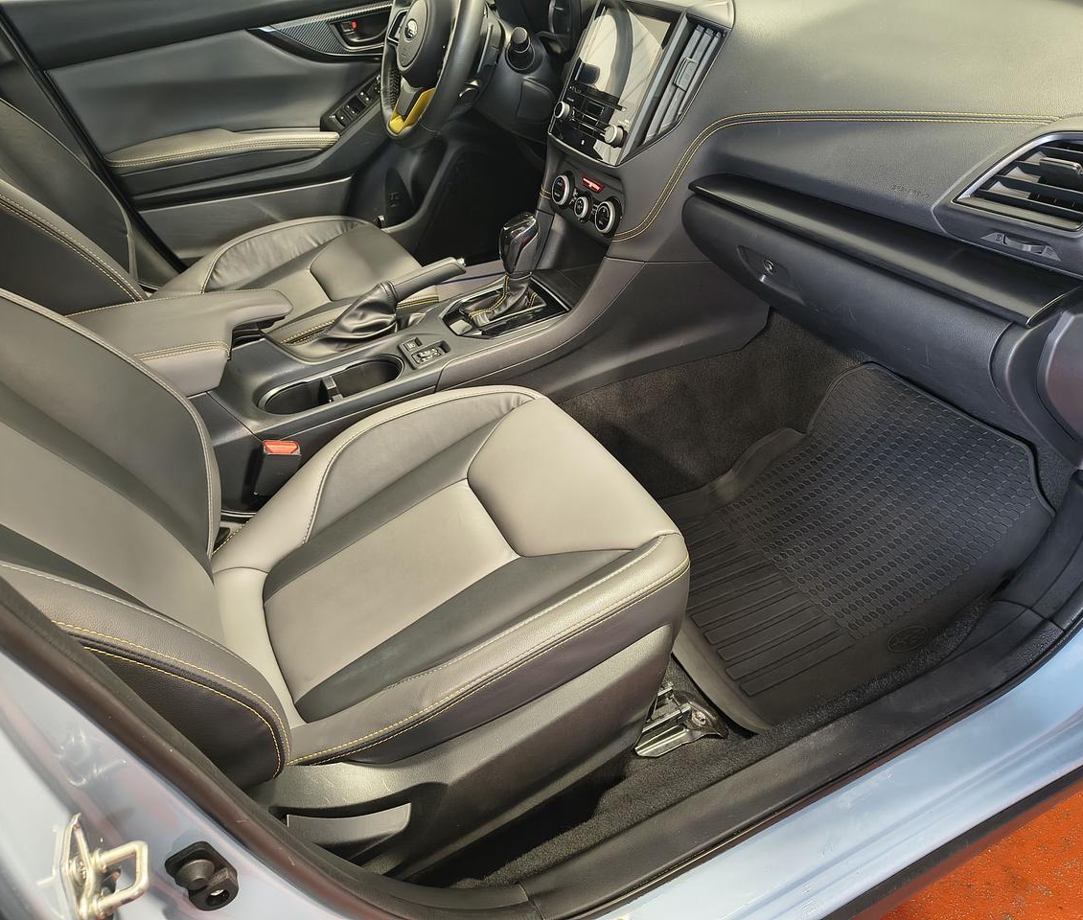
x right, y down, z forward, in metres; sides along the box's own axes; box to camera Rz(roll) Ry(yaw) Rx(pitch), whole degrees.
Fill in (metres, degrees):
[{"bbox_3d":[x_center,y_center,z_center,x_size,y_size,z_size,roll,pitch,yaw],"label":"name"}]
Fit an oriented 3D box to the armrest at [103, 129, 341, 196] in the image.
[{"bbox_3d":[-0.606,-0.587,1.636,0.420,0.080,0.095,-18,40,-22],"label":"armrest"}]

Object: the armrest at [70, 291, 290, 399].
[{"bbox_3d":[-0.471,-0.144,1.085,0.310,0.073,0.165,-18,40,-22],"label":"armrest"}]

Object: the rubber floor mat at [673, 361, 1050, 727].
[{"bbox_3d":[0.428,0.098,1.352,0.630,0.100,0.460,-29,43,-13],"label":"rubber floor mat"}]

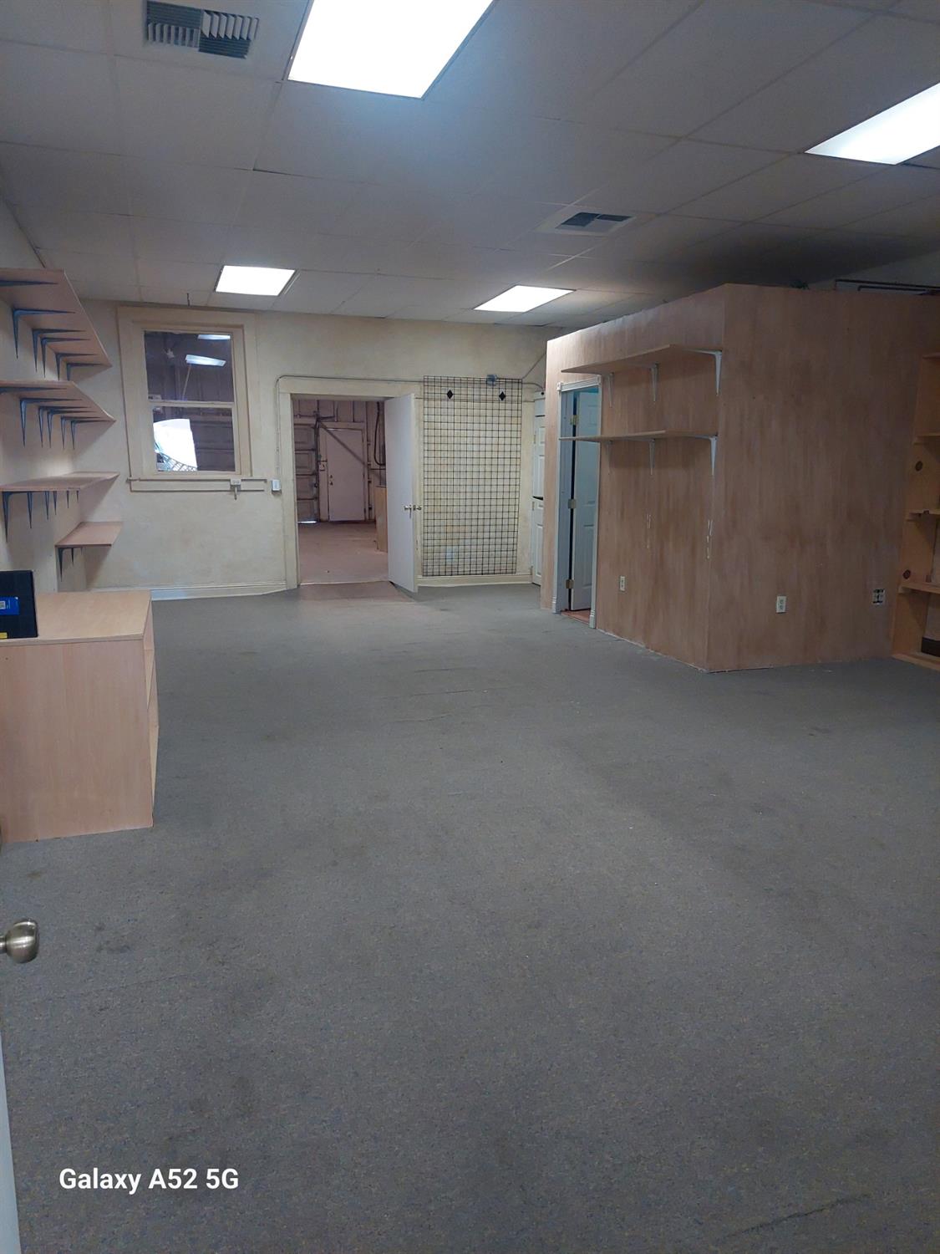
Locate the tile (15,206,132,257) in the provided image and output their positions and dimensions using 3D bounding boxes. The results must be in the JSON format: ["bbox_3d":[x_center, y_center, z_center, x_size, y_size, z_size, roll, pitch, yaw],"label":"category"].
[{"bbox_3d":[-2.641,-2.668,5.907,0.675,0.020,1.250,-3,12,-19],"label":"tile"}]

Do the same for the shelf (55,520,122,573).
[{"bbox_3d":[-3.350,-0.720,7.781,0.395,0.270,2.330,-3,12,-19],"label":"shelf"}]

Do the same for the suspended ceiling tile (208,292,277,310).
[{"bbox_3d":[-2.208,-3.178,8.462,0.588,0.020,0.900,-3,12,-19],"label":"suspended ceiling tile"}]

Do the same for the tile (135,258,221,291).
[{"bbox_3d":[-2.426,-2.929,7.235,0.605,0.020,1.202,-4,12,-19],"label":"tile"}]

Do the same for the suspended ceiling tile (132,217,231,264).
[{"bbox_3d":[-2.036,-2.706,6.116,0.608,0.020,1.240,-3,12,-19],"label":"suspended ceiling tile"}]

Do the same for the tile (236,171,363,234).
[{"bbox_3d":[-1.048,-2.508,5.167,0.600,0.020,1.225,-3,12,-19],"label":"tile"}]

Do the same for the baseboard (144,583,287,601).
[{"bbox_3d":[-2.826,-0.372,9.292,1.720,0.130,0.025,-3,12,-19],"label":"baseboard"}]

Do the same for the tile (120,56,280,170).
[{"bbox_3d":[-1.223,-2.245,3.854,0.620,0.020,1.195,-3,12,-19],"label":"tile"}]

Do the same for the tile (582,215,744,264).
[{"bbox_3d":[1.262,-2.666,5.992,0.605,0.020,1.202,-4,12,-19],"label":"tile"}]

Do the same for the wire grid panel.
[{"bbox_3d":[0.030,-1.688,9.903,1.180,2.180,0.020,-4,12,-19],"label":"wire grid panel"}]

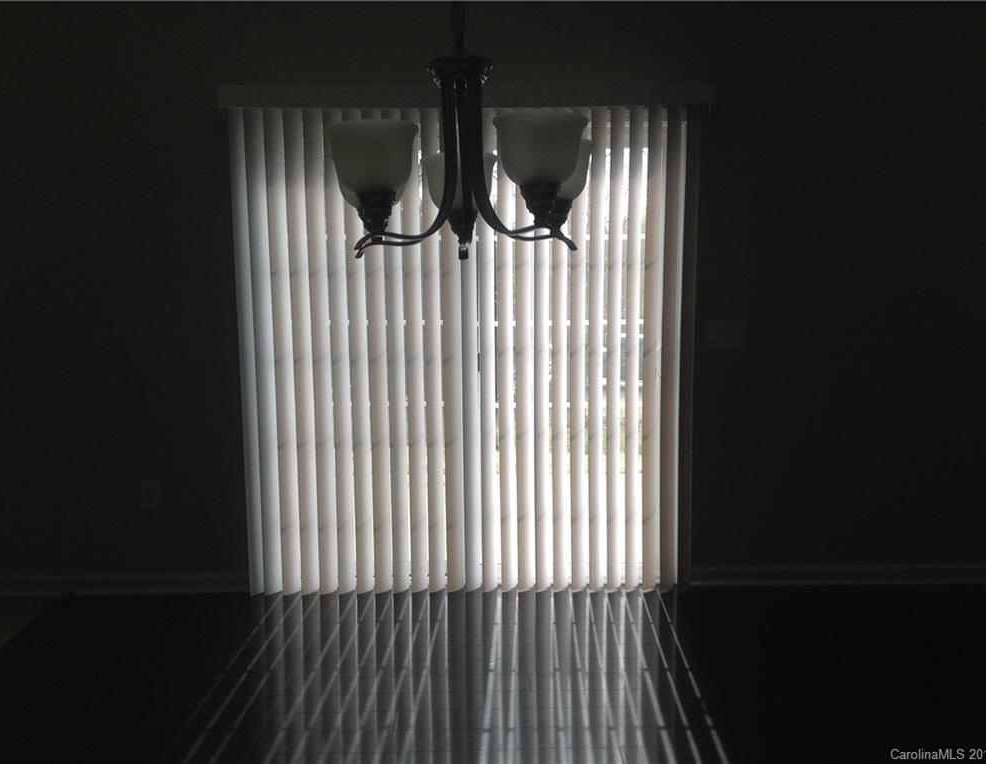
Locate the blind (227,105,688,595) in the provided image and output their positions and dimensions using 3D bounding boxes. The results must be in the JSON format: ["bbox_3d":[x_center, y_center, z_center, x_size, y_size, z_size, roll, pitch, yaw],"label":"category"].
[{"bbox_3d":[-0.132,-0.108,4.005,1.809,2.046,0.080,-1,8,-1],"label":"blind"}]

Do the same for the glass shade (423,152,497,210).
[{"bbox_3d":[-0.068,-0.410,2.020,0.158,0.115,0.158,-1,8,-1],"label":"glass shade"}]

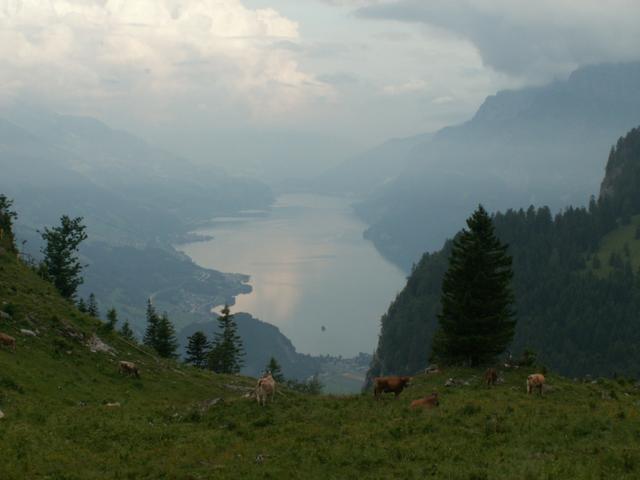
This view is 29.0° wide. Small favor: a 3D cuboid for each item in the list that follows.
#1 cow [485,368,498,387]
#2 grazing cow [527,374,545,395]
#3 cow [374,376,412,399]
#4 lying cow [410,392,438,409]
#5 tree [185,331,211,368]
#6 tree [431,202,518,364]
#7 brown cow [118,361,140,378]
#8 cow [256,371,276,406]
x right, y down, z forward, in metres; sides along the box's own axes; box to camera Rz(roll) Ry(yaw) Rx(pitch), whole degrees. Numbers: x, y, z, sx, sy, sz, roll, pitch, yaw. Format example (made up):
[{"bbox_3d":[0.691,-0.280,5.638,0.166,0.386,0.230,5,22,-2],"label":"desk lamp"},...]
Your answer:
[{"bbox_3d":[12.768,10.222,92.000,0.680,1.350,2.000,-1,6,-10],"label":"cow"},{"bbox_3d":[14.097,9.439,81.000,0.680,1.350,2.000,4,7,35],"label":"grazing cow"},{"bbox_3d":[4.474,9.077,76.000,2.350,1.420,0.700,0,6,-5],"label":"cow"},{"bbox_3d":[5.908,9.062,70.000,1.950,1.000,0.800,-4,7,-35],"label":"lying cow"},{"bbox_3d":[-12.837,11.575,130.000,2.800,4.300,2.800,0,6,0],"label":"tree"},{"bbox_3d":[13.928,3.946,113.000,7.400,14.800,7.400,0,6,0],"label":"tree"},{"bbox_3d":[-17.176,11.752,112.000,2.000,1.350,0.680,0,6,5],"label":"brown cow"},{"bbox_3d":[-2.710,7.573,63.000,0.720,1.650,2.150,2,6,15],"label":"cow"}]

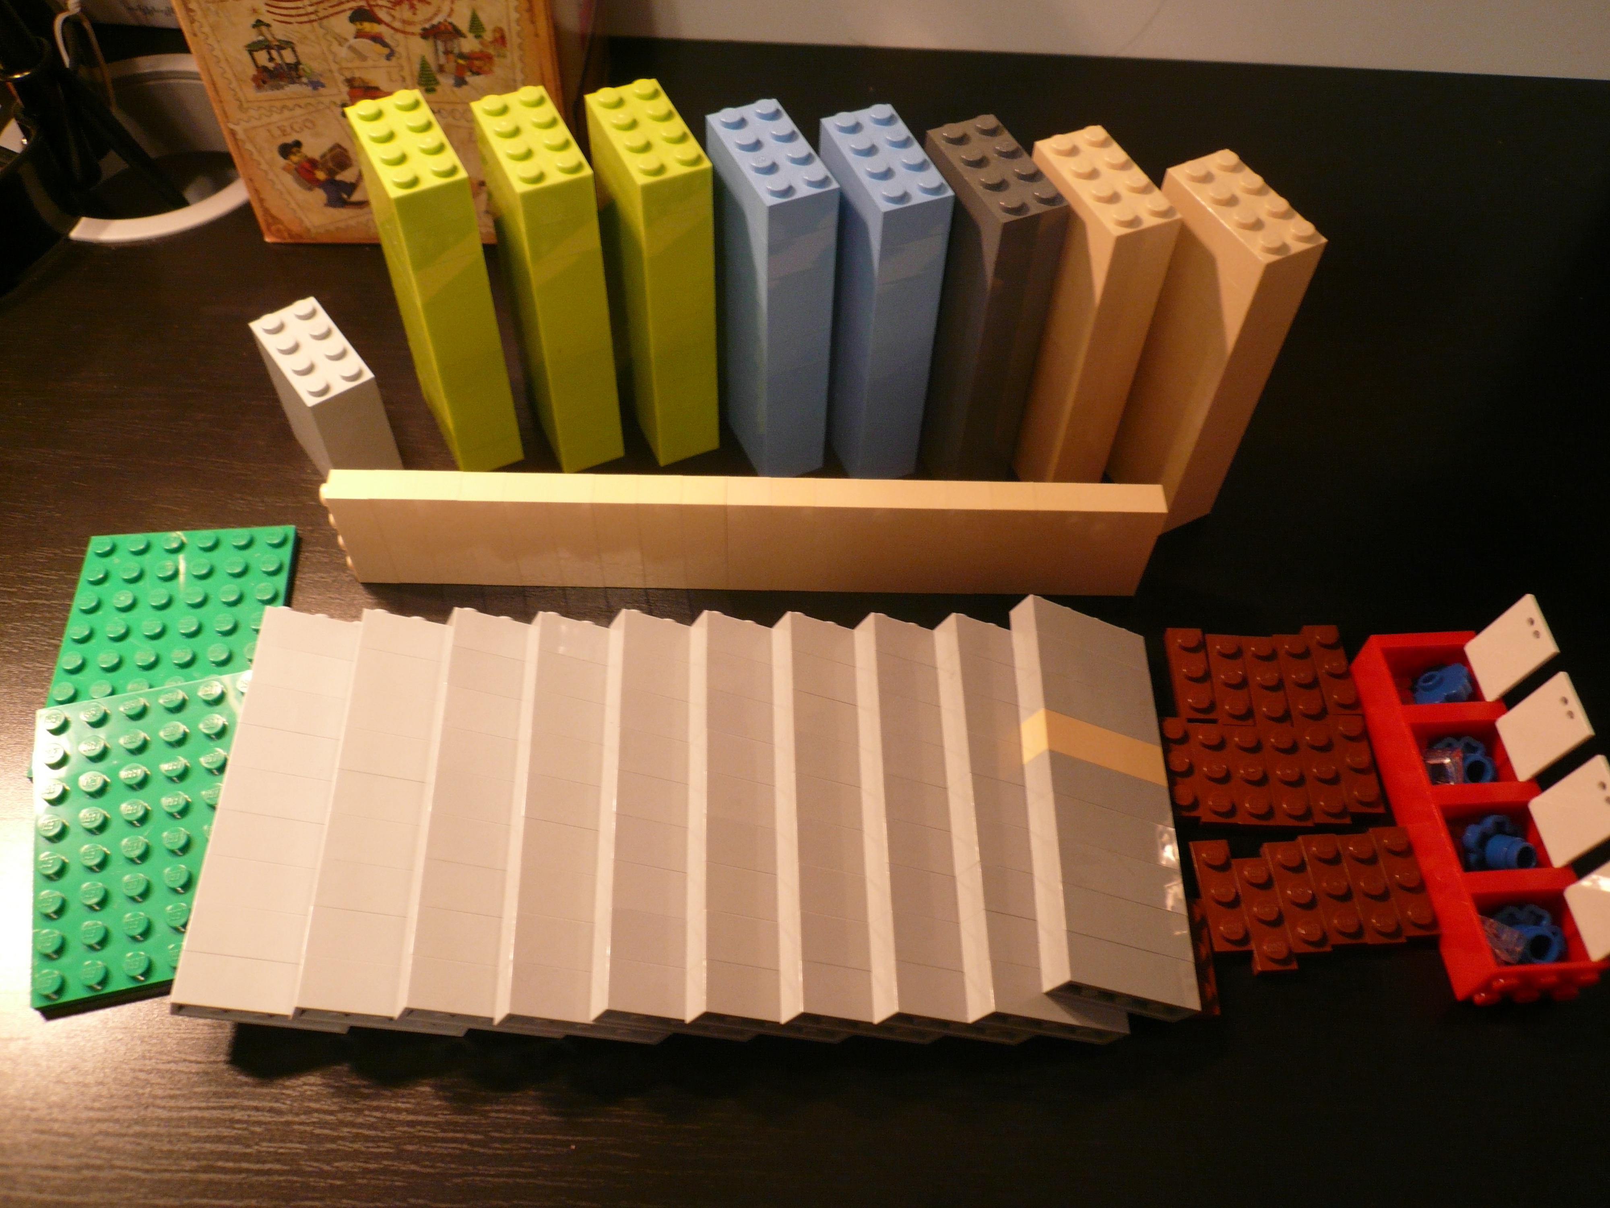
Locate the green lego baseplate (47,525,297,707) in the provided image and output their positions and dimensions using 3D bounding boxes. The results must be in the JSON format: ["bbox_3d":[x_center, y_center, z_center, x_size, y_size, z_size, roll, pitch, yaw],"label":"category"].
[{"bbox_3d":[-0.143,0.010,0.295,0.048,0.005,0.064,-3,56,-4],"label":"green lego baseplate"}]

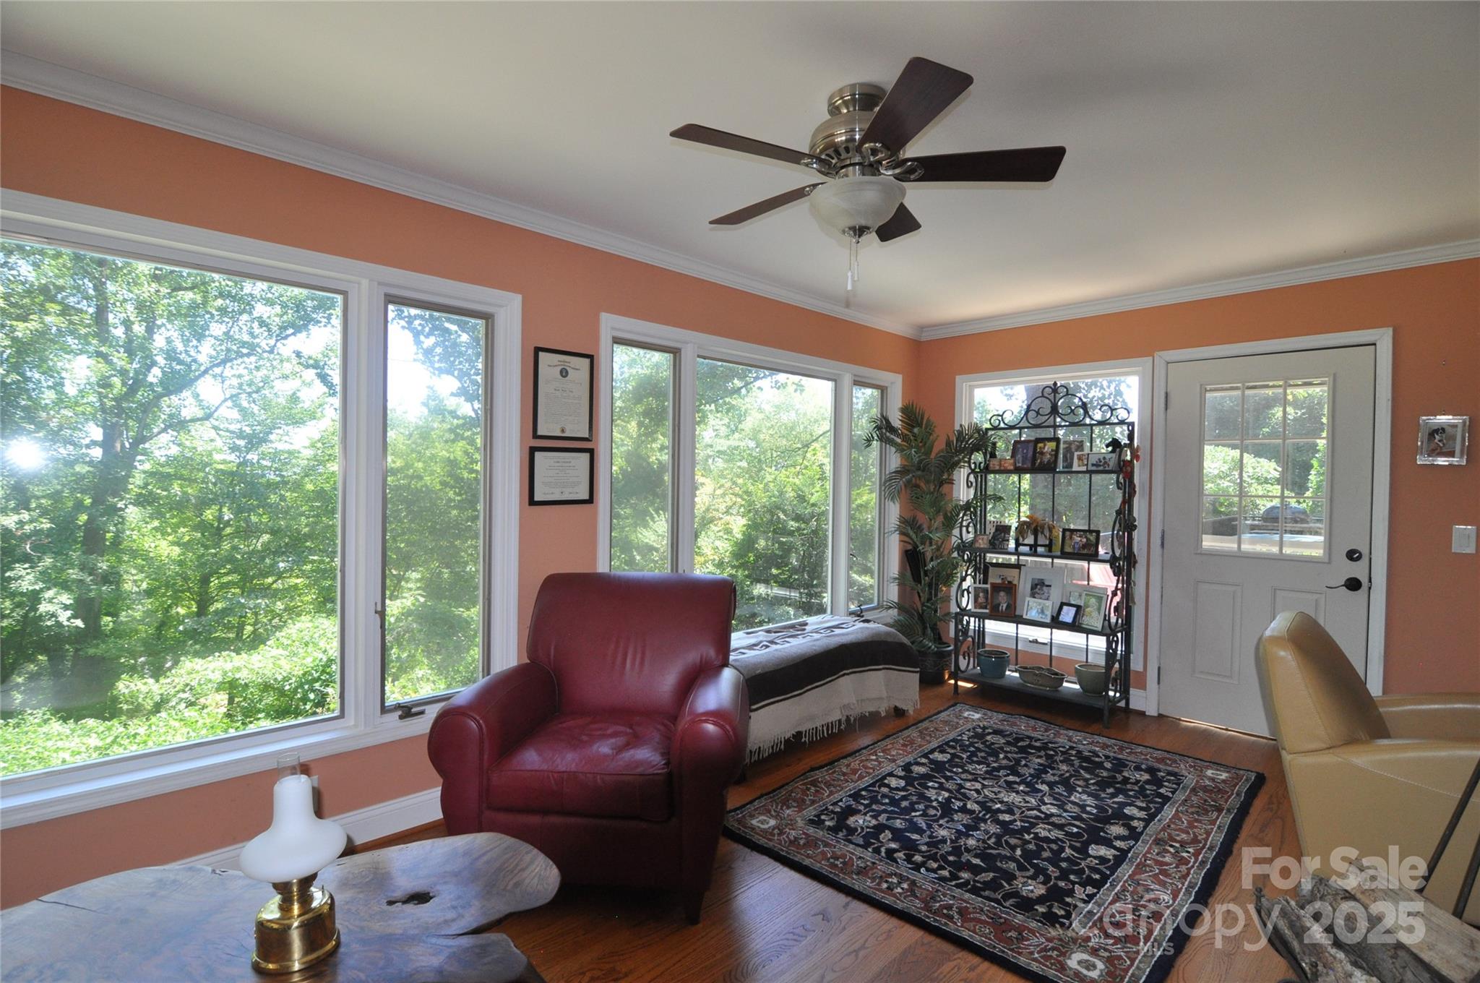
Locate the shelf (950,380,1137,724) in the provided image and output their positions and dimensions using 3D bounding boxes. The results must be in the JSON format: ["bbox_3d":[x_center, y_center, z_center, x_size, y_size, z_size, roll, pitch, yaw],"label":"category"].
[{"bbox_3d":[1.822,0.303,3.984,0.420,1.990,0.930,0,1,-43],"label":"shelf"}]

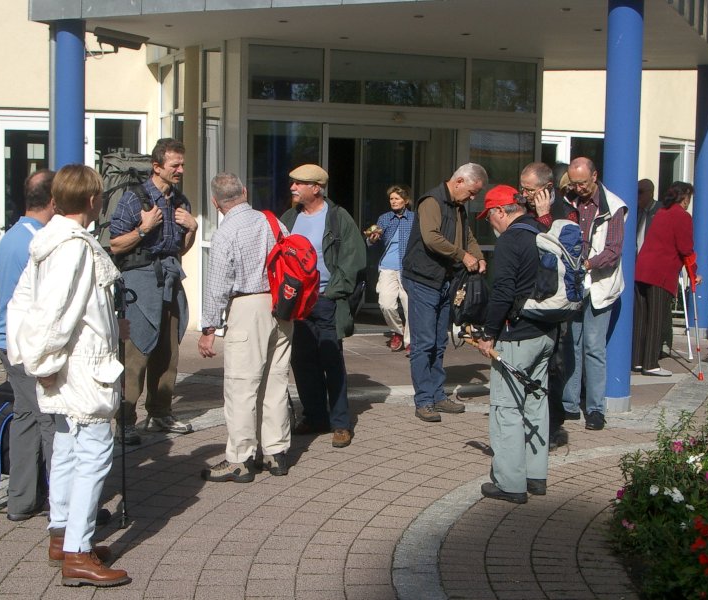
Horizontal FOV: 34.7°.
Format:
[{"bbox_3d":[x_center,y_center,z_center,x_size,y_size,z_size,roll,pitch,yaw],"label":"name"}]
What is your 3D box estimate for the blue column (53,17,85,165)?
[{"bbox_3d":[-2.497,-0.917,9.991,0.265,3.043,0.265,1,5,0],"label":"blue column"}]

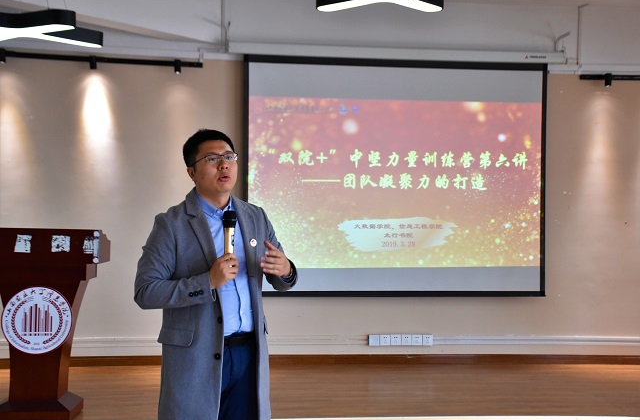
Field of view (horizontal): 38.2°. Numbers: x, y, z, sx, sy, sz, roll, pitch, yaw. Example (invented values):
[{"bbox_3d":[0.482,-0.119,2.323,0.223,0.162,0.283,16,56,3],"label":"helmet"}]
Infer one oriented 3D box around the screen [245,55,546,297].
[{"bbox_3d":[0.622,-0.253,7.360,2.450,1.885,0.040,1,0,-8],"label":"screen"}]

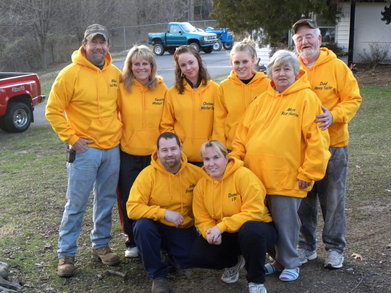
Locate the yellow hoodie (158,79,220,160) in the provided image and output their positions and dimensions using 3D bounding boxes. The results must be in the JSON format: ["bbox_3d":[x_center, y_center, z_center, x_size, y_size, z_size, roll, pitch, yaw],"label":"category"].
[{"bbox_3d":[-0.051,-0.191,5.800,0.480,0.660,0.320,1,8,0],"label":"yellow hoodie"}]

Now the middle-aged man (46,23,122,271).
[{"bbox_3d":[-0.815,0.015,5.570,0.600,1.810,0.480,-1,8,-14],"label":"middle-aged man"}]

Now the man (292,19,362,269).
[{"bbox_3d":[1.016,-0.031,5.760,0.570,1.860,0.440,4,9,20],"label":"man"}]

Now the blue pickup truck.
[{"bbox_3d":[-0.772,-6.623,46.000,4.400,1.870,1.690,4,9,35],"label":"blue pickup truck"}]

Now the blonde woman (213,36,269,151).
[{"bbox_3d":[0.381,0.024,5.920,0.500,1.700,0.360,2,8,12],"label":"blonde woman"}]

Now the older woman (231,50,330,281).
[{"bbox_3d":[0.618,0.113,5.420,0.650,1.610,0.480,4,9,22],"label":"older woman"}]

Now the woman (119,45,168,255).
[{"bbox_3d":[-0.421,0.036,5.920,0.480,1.650,0.380,0,8,-8],"label":"woman"}]

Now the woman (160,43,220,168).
[{"bbox_3d":[-0.051,0.047,5.870,0.480,1.650,0.360,1,8,0],"label":"woman"}]

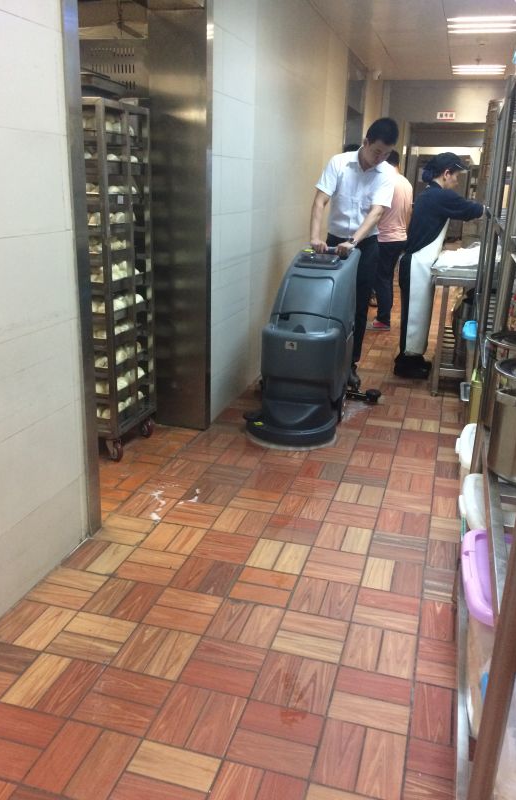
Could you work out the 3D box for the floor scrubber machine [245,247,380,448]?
[{"bbox_3d":[0.268,-0.347,3.727,0.720,0.965,1.050,6,18,15],"label":"floor scrubber machine"}]

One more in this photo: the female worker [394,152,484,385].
[{"bbox_3d":[1.271,-0.908,4.641,0.530,1.520,0.450,5,18,12],"label":"female worker"}]

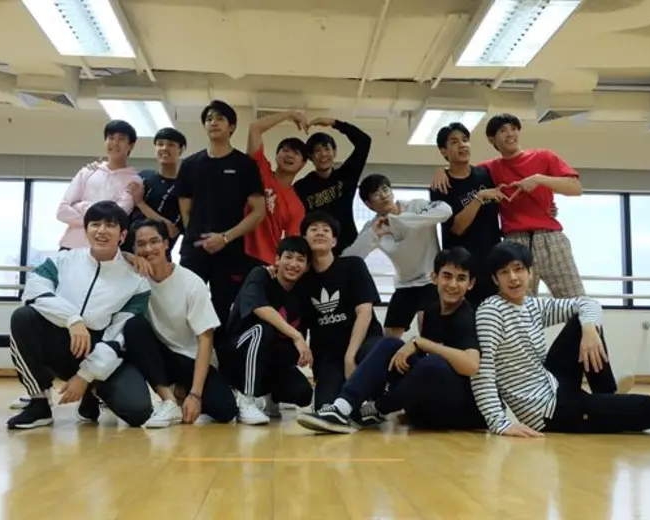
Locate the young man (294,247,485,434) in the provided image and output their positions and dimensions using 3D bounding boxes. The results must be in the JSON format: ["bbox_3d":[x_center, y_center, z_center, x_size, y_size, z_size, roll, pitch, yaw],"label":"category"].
[{"bbox_3d":[0.306,0.354,3.442,0.800,0.830,0.540,5,-8,-32],"label":"young man"}]

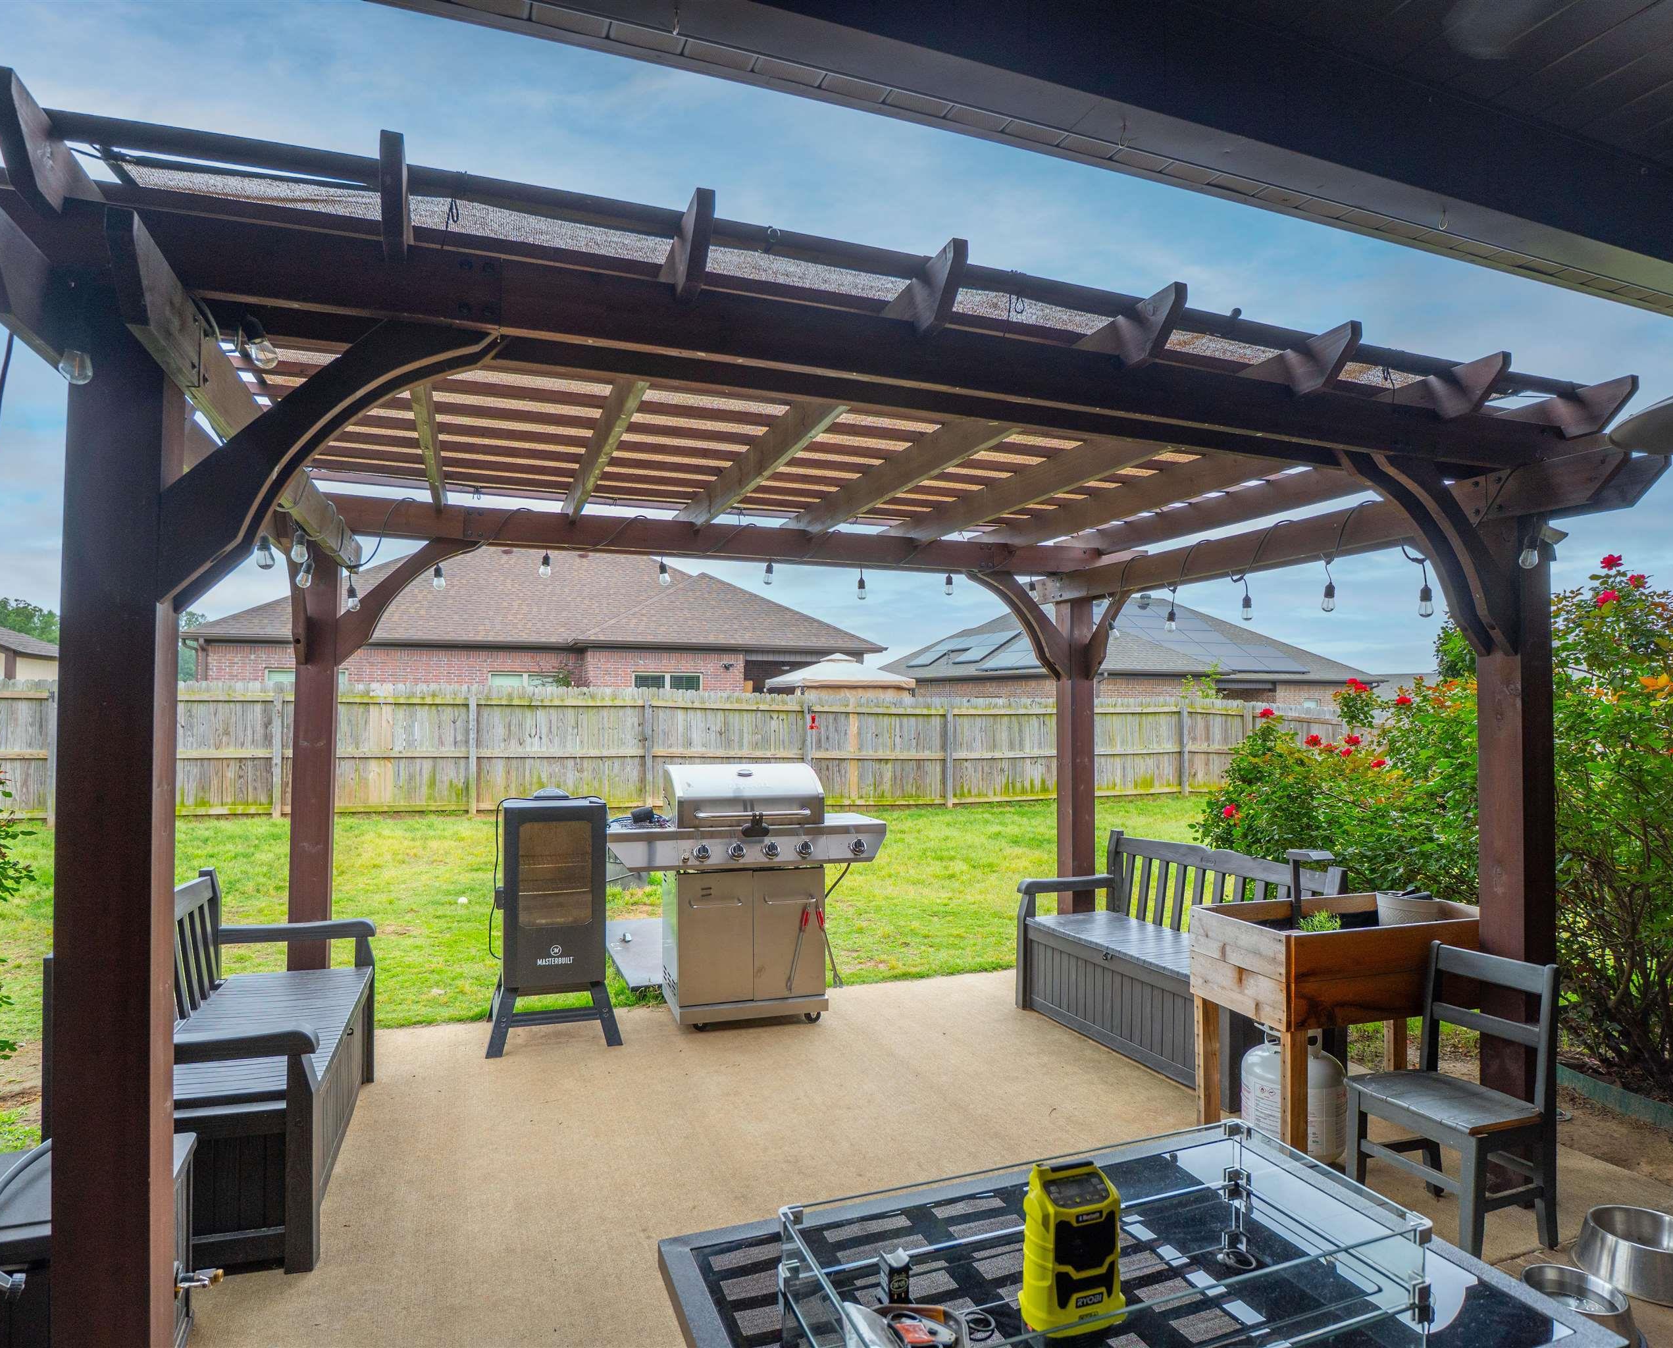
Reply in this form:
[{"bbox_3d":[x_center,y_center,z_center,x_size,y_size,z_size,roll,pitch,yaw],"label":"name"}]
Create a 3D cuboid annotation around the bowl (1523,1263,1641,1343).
[{"bbox_3d":[1.773,1.519,2.157,0.250,0.082,0.250,0,-1,0],"label":"bowl"}]

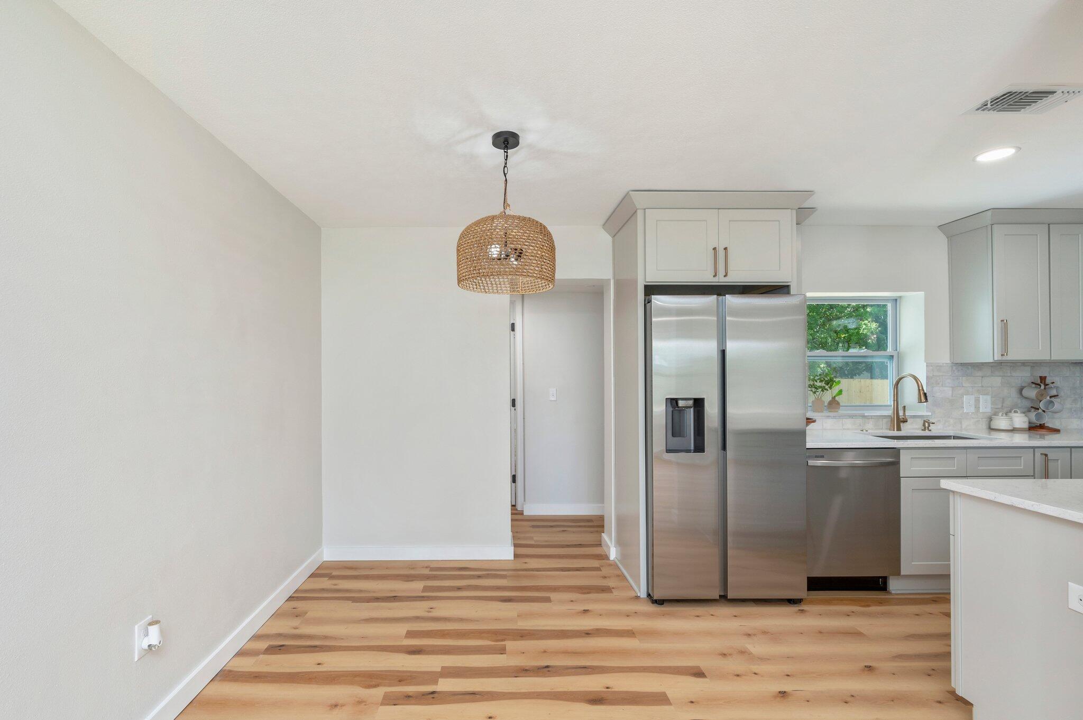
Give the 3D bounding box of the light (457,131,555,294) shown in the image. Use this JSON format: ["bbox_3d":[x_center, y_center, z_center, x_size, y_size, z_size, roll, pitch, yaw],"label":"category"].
[{"bbox_3d":[-0.155,-0.669,2.020,0.446,0.663,0.446,0,-1,-2],"label":"light"}]

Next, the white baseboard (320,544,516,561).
[{"bbox_3d":[-0.881,1.391,3.247,1.376,0.101,0.016,0,-1,-1],"label":"white baseboard"}]

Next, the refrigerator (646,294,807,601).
[{"bbox_3d":[1.052,0.528,2.935,0.903,1.782,0.703,0,-1,-2],"label":"refrigerator"}]

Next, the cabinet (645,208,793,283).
[{"bbox_3d":[1.053,-0.681,2.990,0.891,0.451,0.574,0,-1,-2],"label":"cabinet"}]

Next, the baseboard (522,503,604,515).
[{"bbox_3d":[0.220,1.435,4.326,0.782,0.103,0.016,0,-1,-2],"label":"baseboard"}]

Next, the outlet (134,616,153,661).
[{"bbox_3d":[-1.405,0.985,1.595,0.010,0.119,0.074,0,-1,-5],"label":"outlet"}]

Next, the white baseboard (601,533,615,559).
[{"bbox_3d":[0.497,1.404,3.396,0.025,0.103,0.277,0,-1,-5],"label":"white baseboard"}]

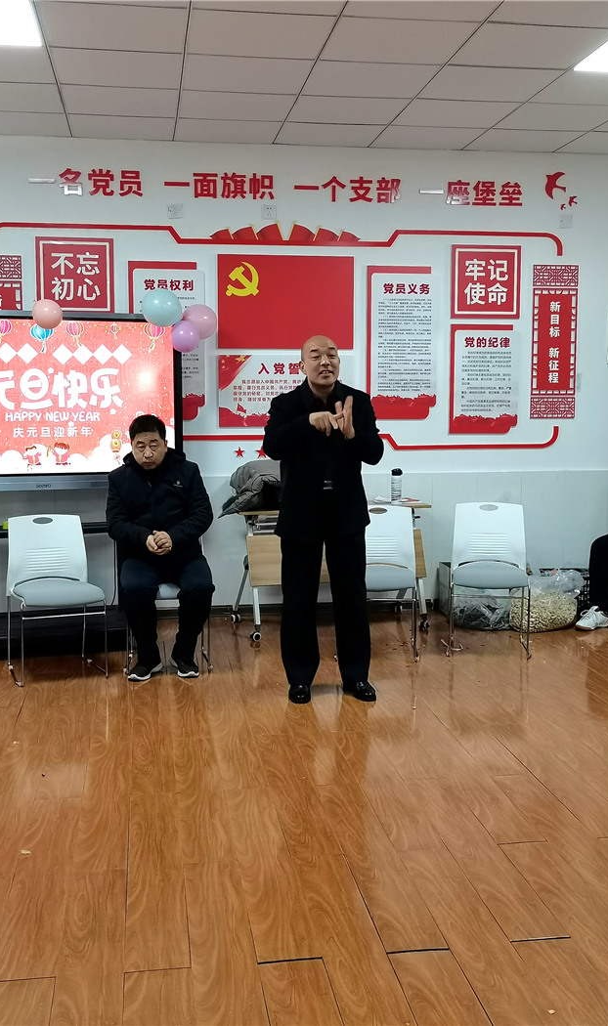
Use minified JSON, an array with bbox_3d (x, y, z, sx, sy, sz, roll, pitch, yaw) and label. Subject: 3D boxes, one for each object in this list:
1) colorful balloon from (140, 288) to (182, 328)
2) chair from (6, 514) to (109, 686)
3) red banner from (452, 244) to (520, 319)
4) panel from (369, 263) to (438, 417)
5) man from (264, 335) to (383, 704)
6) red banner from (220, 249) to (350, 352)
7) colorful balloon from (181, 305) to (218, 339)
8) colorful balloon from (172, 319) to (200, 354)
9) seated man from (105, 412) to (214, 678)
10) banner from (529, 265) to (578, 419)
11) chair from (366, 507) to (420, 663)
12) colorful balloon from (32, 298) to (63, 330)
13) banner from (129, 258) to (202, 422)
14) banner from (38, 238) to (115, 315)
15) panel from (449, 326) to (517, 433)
[{"bbox_3d":[-0.828,-1.184,6.401,0.235,0.232,0.235,-2,7,-19],"label":"colorful balloon"},{"bbox_3d":[-1.297,0.416,5.715,0.460,0.810,0.560,-3,7,-22],"label":"chair"},{"bbox_3d":[1.164,-1.473,7.059,0.455,0.455,0.020,-1,7,-8],"label":"red banner"},{"bbox_3d":[0.619,-1.080,7.008,0.440,0.965,0.025,-1,7,-8],"label":"panel"},{"bbox_3d":[0.084,0.031,5.115,0.540,1.685,0.500,-1,6,-5],"label":"man"},{"bbox_3d":[-0.113,-1.306,6.874,0.848,0.567,0.025,-1,7,-8],"label":"red banner"},{"bbox_3d":[-0.619,-1.130,6.555,0.212,0.212,0.212,-2,7,-19],"label":"colorful balloon"},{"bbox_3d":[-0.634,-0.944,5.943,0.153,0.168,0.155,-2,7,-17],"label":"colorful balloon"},{"bbox_3d":[-0.731,0.147,5.778,0.540,1.308,0.670,-1,6,-4],"label":"seated man"},{"bbox_3d":[1.644,-1.110,7.230,0.308,0.990,0.025,-1,6,-8],"label":"banner"},{"bbox_3d":[0.400,0.368,6.114,0.470,0.790,0.560,0,6,3],"label":"chair"},{"bbox_3d":[-1.327,-1.027,5.731,0.158,0.160,0.158,-2,7,-17],"label":"colorful balloon"},{"bbox_3d":[-0.860,-1.062,6.864,0.457,0.977,0.025,-1,6,-8],"label":"banner"},{"bbox_3d":[-1.380,-1.432,6.693,0.455,0.455,0.020,-1,7,-8],"label":"banner"},{"bbox_3d":[1.180,-0.864,7.188,0.462,0.704,0.025,-1,6,-8],"label":"panel"}]

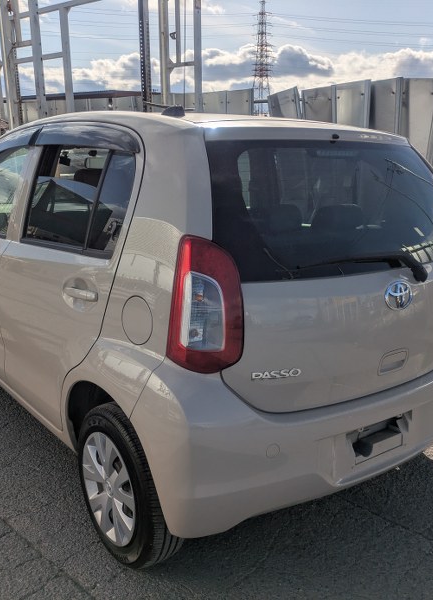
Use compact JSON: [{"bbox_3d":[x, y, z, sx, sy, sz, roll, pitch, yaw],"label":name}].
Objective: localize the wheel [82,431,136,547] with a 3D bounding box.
[{"bbox_3d":[-0.317,0.611,1.918,0.115,0.380,0.380,-9,17,-36],"label":"wheel"}]

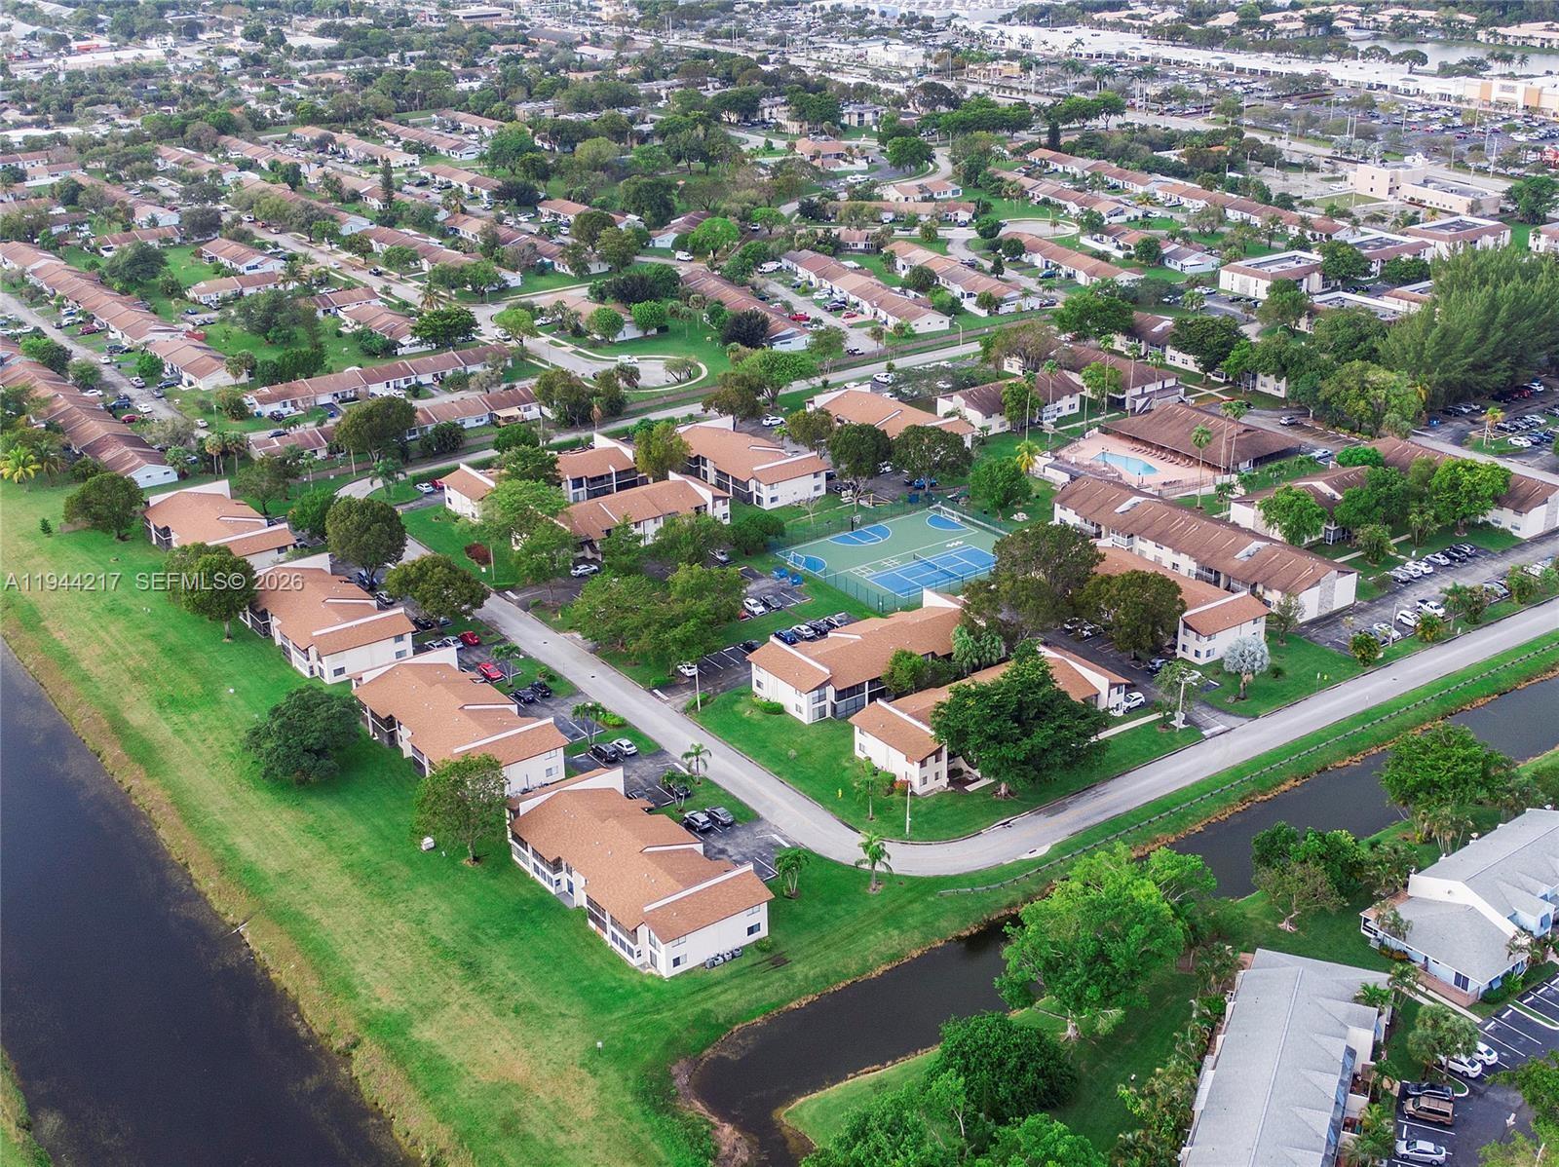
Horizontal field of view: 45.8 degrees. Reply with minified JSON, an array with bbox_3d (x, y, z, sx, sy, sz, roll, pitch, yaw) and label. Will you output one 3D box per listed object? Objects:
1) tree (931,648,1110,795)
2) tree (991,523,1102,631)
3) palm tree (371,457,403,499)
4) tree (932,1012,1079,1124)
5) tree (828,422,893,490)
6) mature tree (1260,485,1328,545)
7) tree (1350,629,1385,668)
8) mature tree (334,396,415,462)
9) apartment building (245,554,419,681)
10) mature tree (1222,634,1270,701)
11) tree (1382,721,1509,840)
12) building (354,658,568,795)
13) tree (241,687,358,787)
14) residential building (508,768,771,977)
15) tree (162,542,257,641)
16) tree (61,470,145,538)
[{"bbox_3d":[32.575,19.863,250.179,22.800,19.300,22.800,2,24,7],"label":"tree"},{"bbox_3d":[43.038,-0.908,296.907,17.620,16.300,17.620,-2,23,0],"label":"tree"},{"bbox_3d":[-76.743,-20.479,359.723,6.300,7.700,6.100,-2,23,0],"label":"palm tree"},{"bbox_3d":[23.210,49.550,191.200,15.040,7.120,14.640,2,23,7],"label":"tree"},{"bbox_3d":[15.798,-24.260,359.854,11.900,13.000,11.900,0,24,3],"label":"tree"},{"bbox_3d":[89.847,-11.169,323.125,11.400,12.190,11.400,-2,23,0],"label":"mature tree"},{"bbox_3d":[89.437,10.076,281.592,4.690,5.170,4.690,-2,23,0],"label":"tree"},{"bbox_3d":[-82.940,-30.980,378.980,16.150,12.730,16.150,-6,24,-12],"label":"mature tree"},{"bbox_3d":[-75.280,4.500,302.110,18.500,7.320,40.470,-17,28,-32],"label":"apartment building"},{"bbox_3d":[68.413,12.400,269.895,7.100,9.900,7.000,-2,23,0],"label":"mature tree"},{"bbox_3d":[83.134,25.491,231.640,15.520,15.760,15.520,-2,23,0],"label":"tree"},{"bbox_3d":[-46.883,19.275,264.223,18.700,7.250,41.200,-17,28,-33],"label":"building"},{"bbox_3d":[-67.142,21.649,259.688,15.500,12.400,15.500,-8,25,-15],"label":"tree"},{"bbox_3d":[-18.651,34.238,229.063,17.600,7.600,39.800,-17,27,-31],"label":"residential building"},{"bbox_3d":[-91.595,2.578,301.553,13.200,14.800,13.200,-9,25,-17],"label":"tree"},{"bbox_3d":[-126.724,-14.406,346.521,13.800,12.780,13.800,-2,23,0],"label":"tree"}]

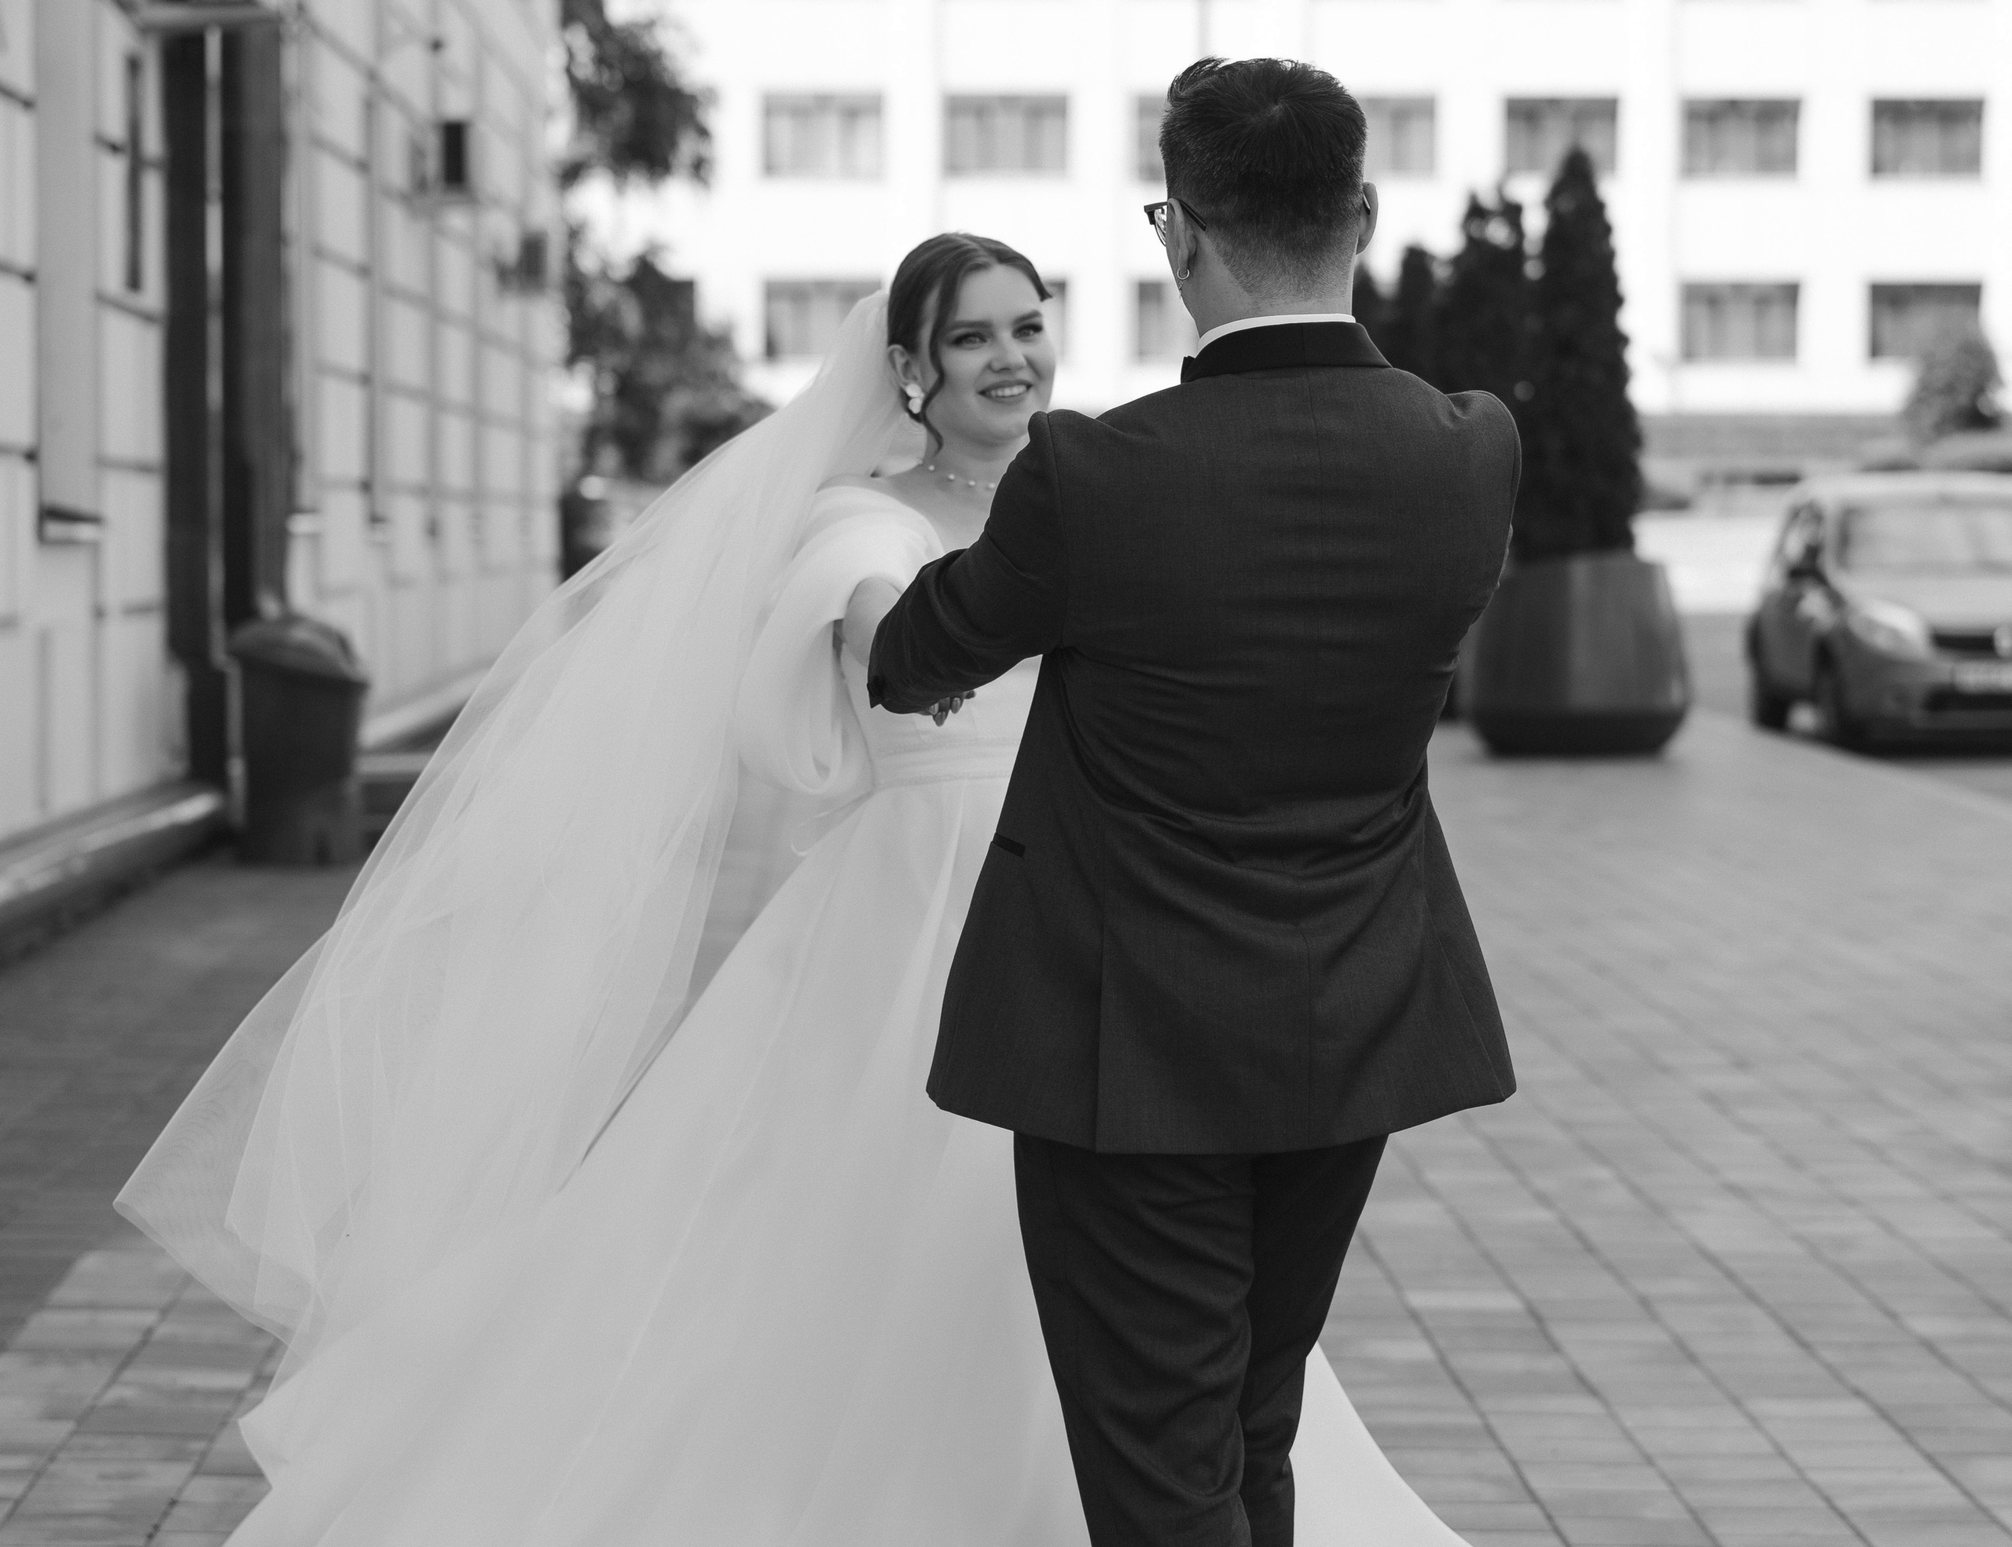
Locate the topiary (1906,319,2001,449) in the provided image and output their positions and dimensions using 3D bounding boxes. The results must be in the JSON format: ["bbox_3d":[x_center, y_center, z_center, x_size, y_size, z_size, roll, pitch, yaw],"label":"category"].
[{"bbox_3d":[11.723,-4.300,57.000,1.300,2.700,1.300,0,4,-2],"label":"topiary"}]

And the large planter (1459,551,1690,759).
[{"bbox_3d":[2.836,-0.612,23.000,1.140,0.990,1.140,0,4,-2],"label":"large planter"}]

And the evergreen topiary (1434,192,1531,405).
[{"bbox_3d":[2.693,-2.276,25.800,0.660,1.980,0.660,0,4,-2],"label":"evergreen topiary"}]

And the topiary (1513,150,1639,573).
[{"bbox_3d":[2.835,-2.090,22.900,0.650,2.080,0.650,0,4,-2],"label":"topiary"}]

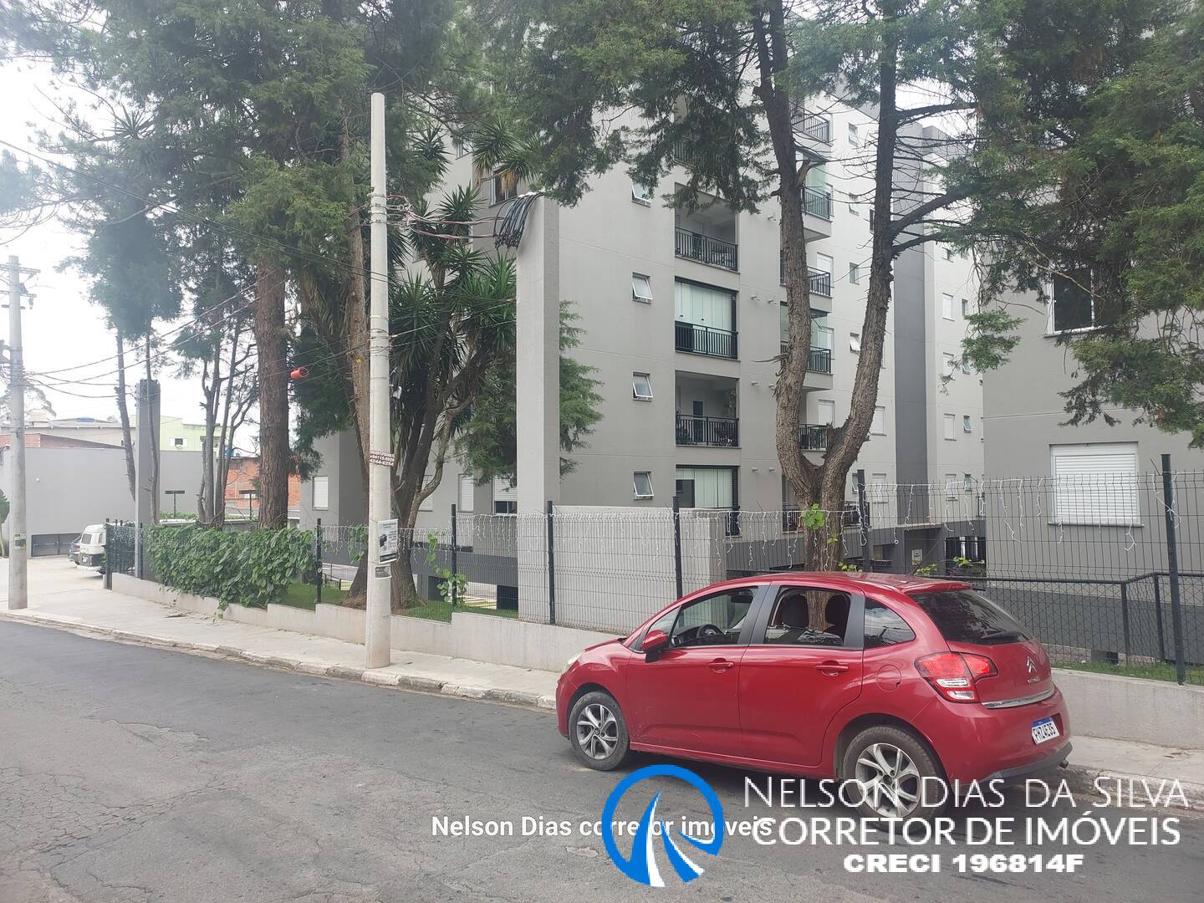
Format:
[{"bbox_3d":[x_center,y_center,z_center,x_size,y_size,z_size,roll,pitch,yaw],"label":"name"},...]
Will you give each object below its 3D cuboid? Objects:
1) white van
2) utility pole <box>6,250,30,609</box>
[{"bbox_3d":[-19.034,4.011,40.100,1.720,2.000,4.400,-2,-2,41],"label":"white van"},{"bbox_3d":[-15.783,-0.539,26.230,0.480,9.498,0.480,1,-2,-31],"label":"utility pole"}]

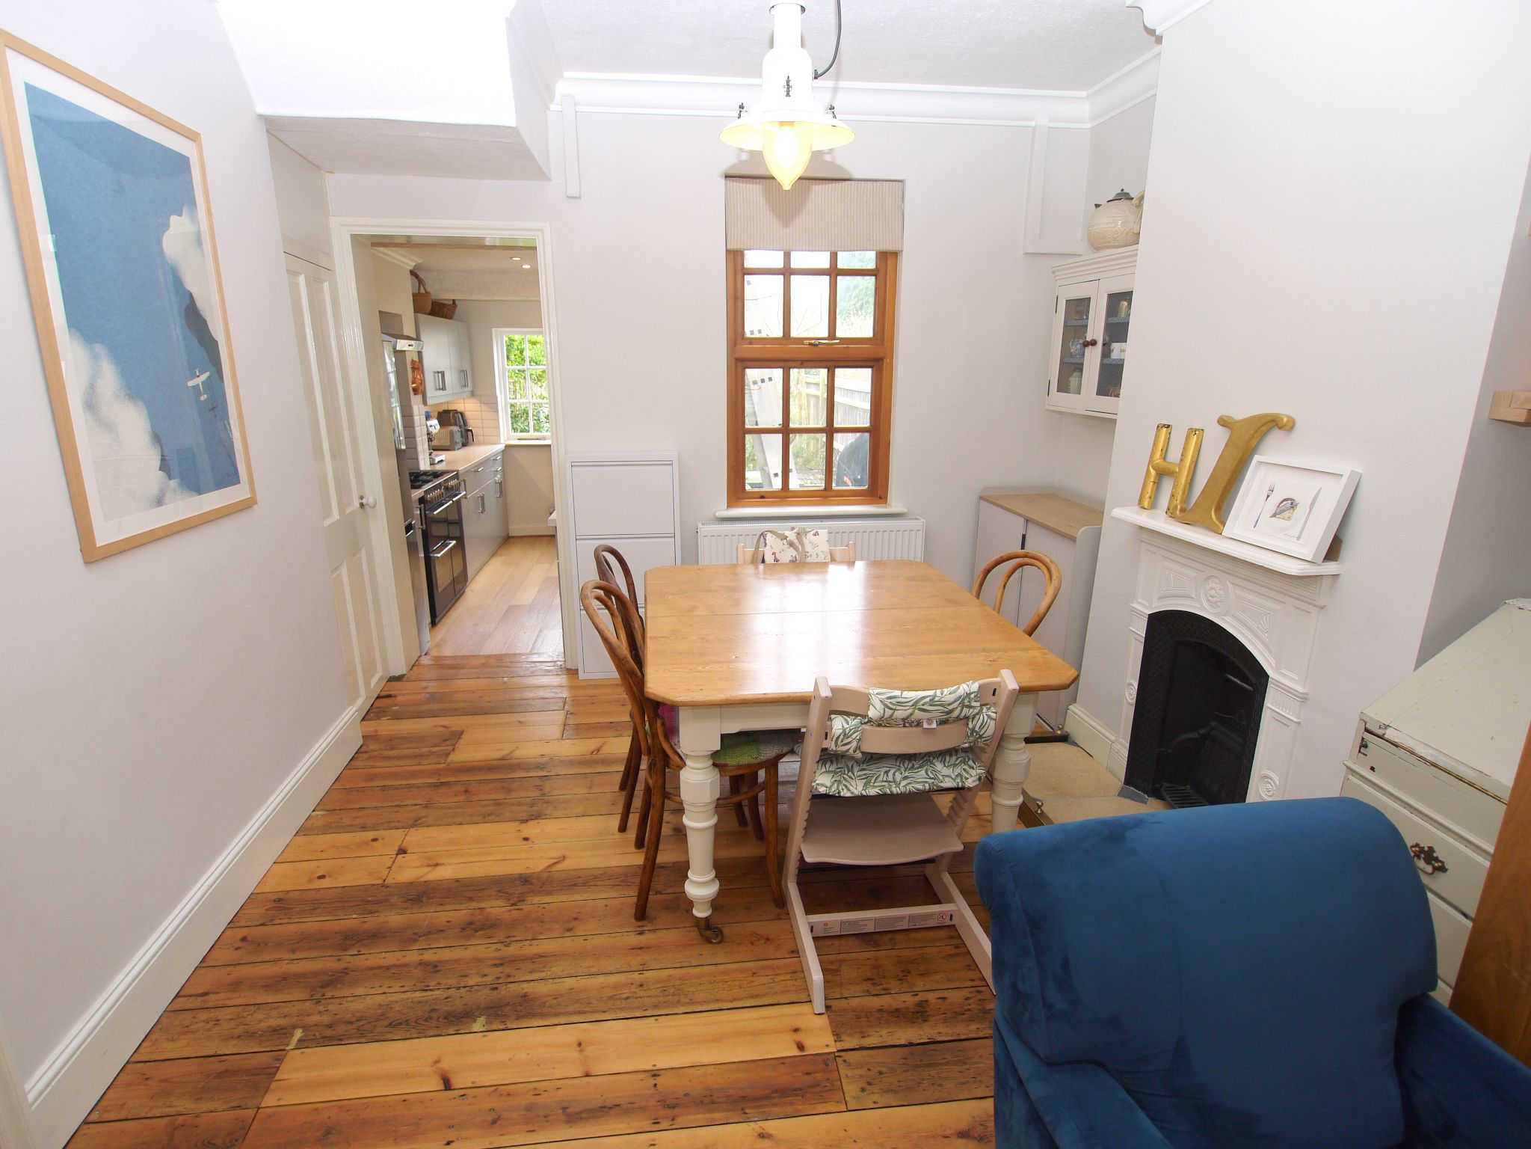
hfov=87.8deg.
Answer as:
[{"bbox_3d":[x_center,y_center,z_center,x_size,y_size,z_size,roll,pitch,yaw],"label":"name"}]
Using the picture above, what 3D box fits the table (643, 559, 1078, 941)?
[{"bbox_3d":[0.172,0.474,2.510,1.045,0.740,1.240,-2,15,-7],"label":"table"}]

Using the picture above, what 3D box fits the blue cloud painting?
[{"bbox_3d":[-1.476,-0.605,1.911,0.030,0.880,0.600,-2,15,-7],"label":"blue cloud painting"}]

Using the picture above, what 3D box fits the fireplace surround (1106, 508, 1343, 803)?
[{"bbox_3d":[1.311,0.359,2.470,0.160,0.990,0.840,-2,15,-7],"label":"fireplace surround"}]

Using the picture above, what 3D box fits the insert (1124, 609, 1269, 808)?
[{"bbox_3d":[1.419,0.481,2.527,0.200,0.730,0.570,-2,15,-7],"label":"insert"}]

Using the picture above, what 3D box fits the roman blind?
[{"bbox_3d":[0.229,-1.613,3.589,0.806,0.310,0.050,-2,15,-7],"label":"roman blind"}]

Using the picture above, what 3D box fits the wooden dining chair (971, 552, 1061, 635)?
[{"bbox_3d":[0.633,0.367,2.611,0.520,0.900,0.410,-4,15,-17],"label":"wooden dining chair"}]

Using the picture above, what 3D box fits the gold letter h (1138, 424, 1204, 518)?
[{"bbox_3d":[1.324,-0.341,2.595,0.035,0.283,0.228,6,14,-9],"label":"gold letter h"}]

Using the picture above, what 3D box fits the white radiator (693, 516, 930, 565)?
[{"bbox_3d":[0.225,0.025,3.915,1.100,0.600,0.100,-2,15,-7],"label":"white radiator"}]

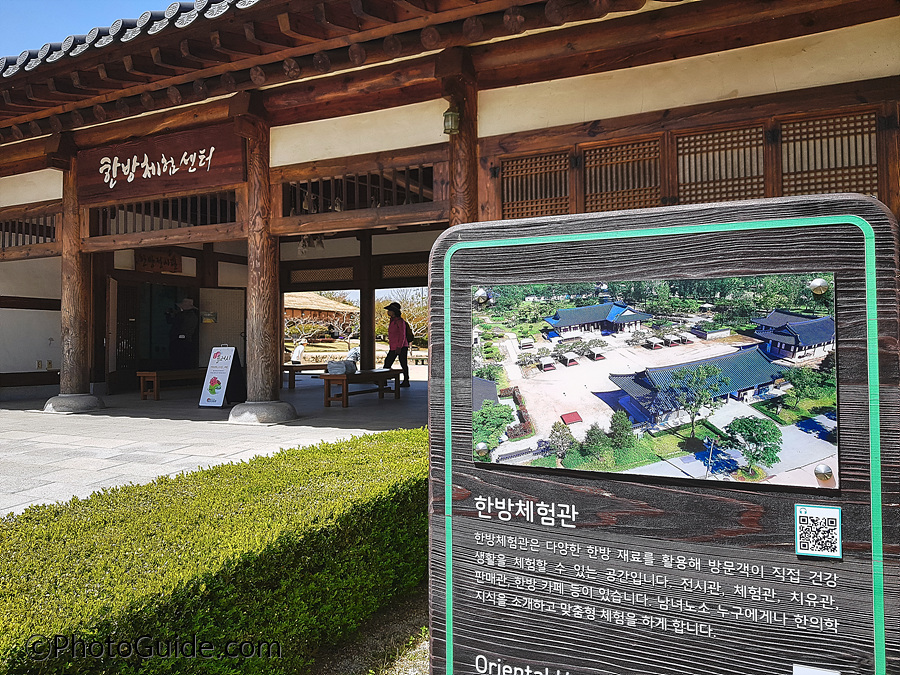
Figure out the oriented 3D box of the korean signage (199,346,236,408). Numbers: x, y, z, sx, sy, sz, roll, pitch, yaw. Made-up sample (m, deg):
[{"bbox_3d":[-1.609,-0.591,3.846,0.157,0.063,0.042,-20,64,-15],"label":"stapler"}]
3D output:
[{"bbox_3d":[-3.115,0.528,9.305,0.356,0.834,0.509,0,-1,25],"label":"korean signage"}]

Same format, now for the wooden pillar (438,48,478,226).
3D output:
[{"bbox_3d":[0.149,-0.974,6.539,0.387,3.379,0.407,0,-1,25],"label":"wooden pillar"}]

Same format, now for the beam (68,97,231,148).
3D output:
[{"bbox_3d":[-3.423,-2.478,7.915,2.720,0.235,0.240,0,0,25],"label":"beam"}]

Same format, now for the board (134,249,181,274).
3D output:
[{"bbox_3d":[-5.376,-1.393,12.504,0.060,0.370,1.043,0,0,25],"label":"board"}]

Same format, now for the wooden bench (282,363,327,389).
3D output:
[{"bbox_3d":[-2.684,0.732,13.065,0.400,0.425,1.550,0,0,25],"label":"wooden bench"}]

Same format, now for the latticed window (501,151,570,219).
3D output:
[{"bbox_3d":[0.786,-1.122,6.192,0.663,1.058,0.061,0,-1,25],"label":"latticed window"}]

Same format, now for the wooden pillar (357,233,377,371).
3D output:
[{"bbox_3d":[-1.913,-0.735,15.527,0.265,3.460,0.265,0,-1,25],"label":"wooden pillar"}]

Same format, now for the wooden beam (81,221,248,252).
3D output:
[{"bbox_3d":[-3.529,-1.216,8.310,2.870,0.168,0.153,0,-1,25],"label":"wooden beam"}]

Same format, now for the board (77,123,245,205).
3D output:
[{"bbox_3d":[-3.372,-1.954,7.723,2.621,0.660,0.060,0,0,25],"label":"board"}]

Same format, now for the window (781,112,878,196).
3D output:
[{"bbox_3d":[2.903,-1.155,5.187,0.655,1.058,0.061,0,-1,25],"label":"window"}]

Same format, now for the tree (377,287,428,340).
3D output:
[{"bbox_3d":[-1.760,-0.663,28.000,2.442,2.646,2.341,0,0,0],"label":"tree"}]

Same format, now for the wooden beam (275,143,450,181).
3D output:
[{"bbox_3d":[-0.926,-1.699,6.702,2.080,0.175,0.150,0,0,25],"label":"wooden beam"}]

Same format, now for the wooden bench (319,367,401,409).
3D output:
[{"bbox_3d":[-1.236,0.726,9.820,0.377,0.443,1.883,0,-1,21],"label":"wooden bench"}]

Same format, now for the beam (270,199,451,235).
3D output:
[{"bbox_3d":[-0.923,-1.159,6.698,2.080,0.175,0.150,0,0,25],"label":"beam"}]

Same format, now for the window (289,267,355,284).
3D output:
[{"bbox_3d":[-2.858,-1.373,15.005,1.724,0.281,0.060,0,0,25],"label":"window"}]

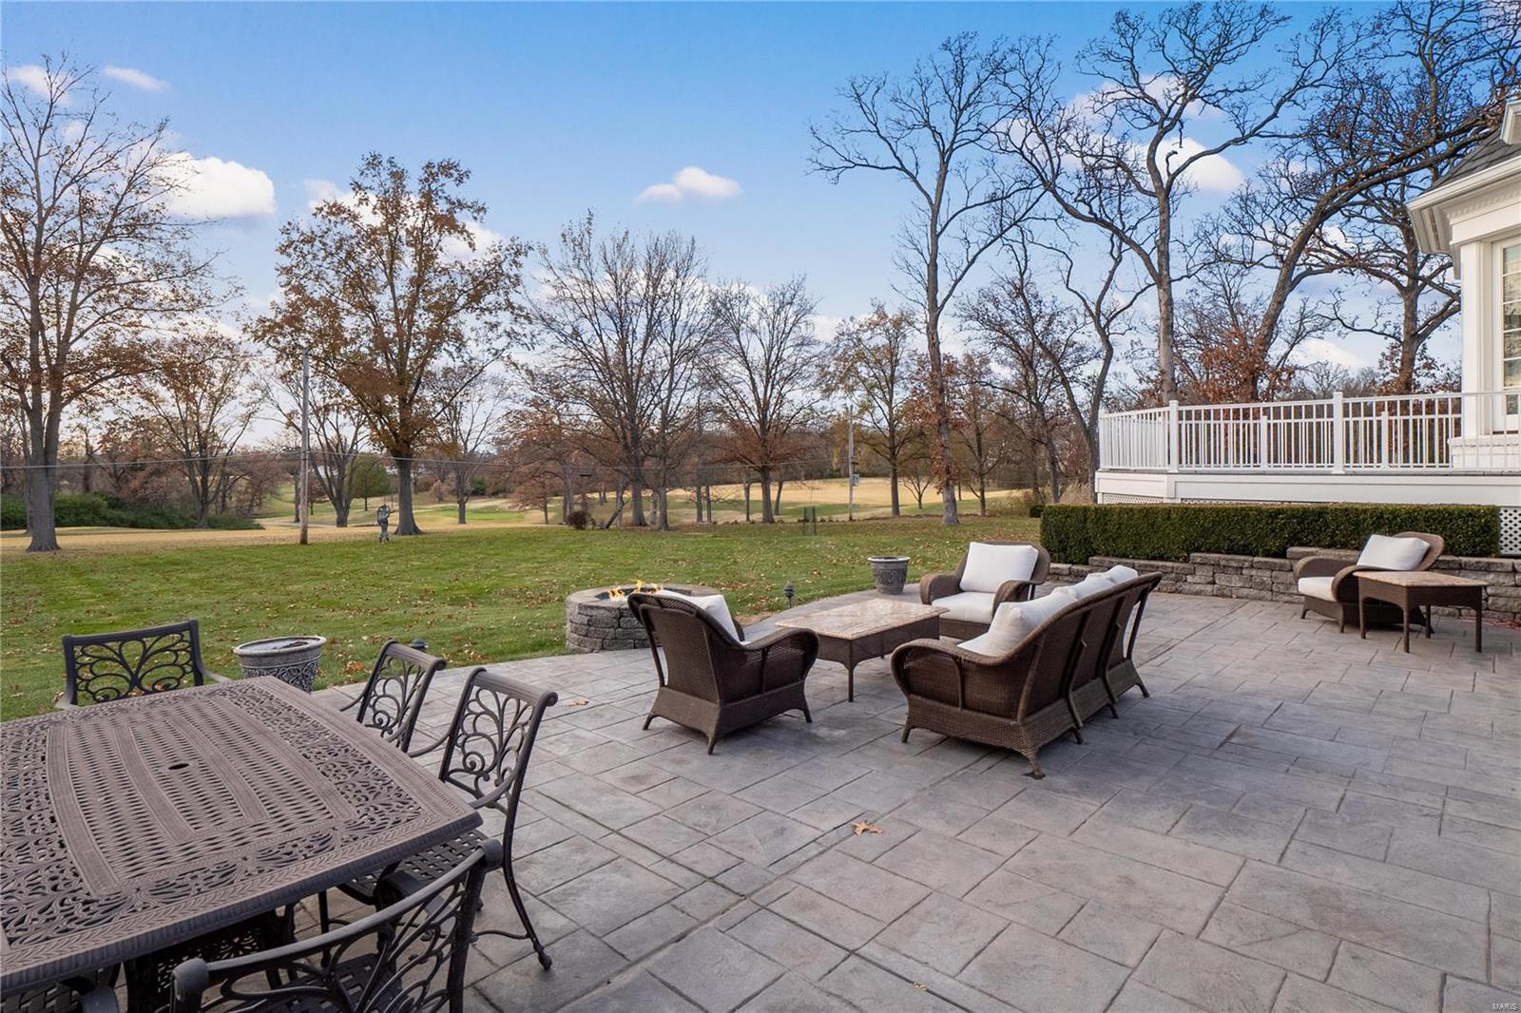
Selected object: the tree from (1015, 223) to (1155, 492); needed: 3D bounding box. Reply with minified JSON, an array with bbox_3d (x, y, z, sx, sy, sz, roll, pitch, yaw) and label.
[{"bbox_3d":[14.481,-6.082,34.000,5.844,12.591,5.844,0,2,0],"label":"tree"}]

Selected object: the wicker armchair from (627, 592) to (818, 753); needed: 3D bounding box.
[{"bbox_3d":[-0.210,1.032,5.140,0.920,0.900,0.830,-2,3,-44],"label":"wicker armchair"}]

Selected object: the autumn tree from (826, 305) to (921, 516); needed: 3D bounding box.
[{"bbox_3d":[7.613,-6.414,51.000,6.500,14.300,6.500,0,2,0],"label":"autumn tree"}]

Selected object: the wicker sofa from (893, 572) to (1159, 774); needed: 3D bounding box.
[{"bbox_3d":[1.860,0.977,5.150,0.920,0.900,2.060,2,3,44],"label":"wicker sofa"}]

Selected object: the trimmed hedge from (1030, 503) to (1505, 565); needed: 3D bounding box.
[{"bbox_3d":[6.380,0.450,10.220,0.750,0.900,5.100,-2,3,-45],"label":"trimmed hedge"}]

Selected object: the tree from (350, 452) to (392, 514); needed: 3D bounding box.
[{"bbox_3d":[-45.183,-2.818,88.000,4.812,7.013,4.812,0,2,0],"label":"tree"}]

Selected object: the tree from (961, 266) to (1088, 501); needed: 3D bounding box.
[{"bbox_3d":[14.606,-6.561,42.000,6.891,13.387,6.891,0,2,0],"label":"tree"}]

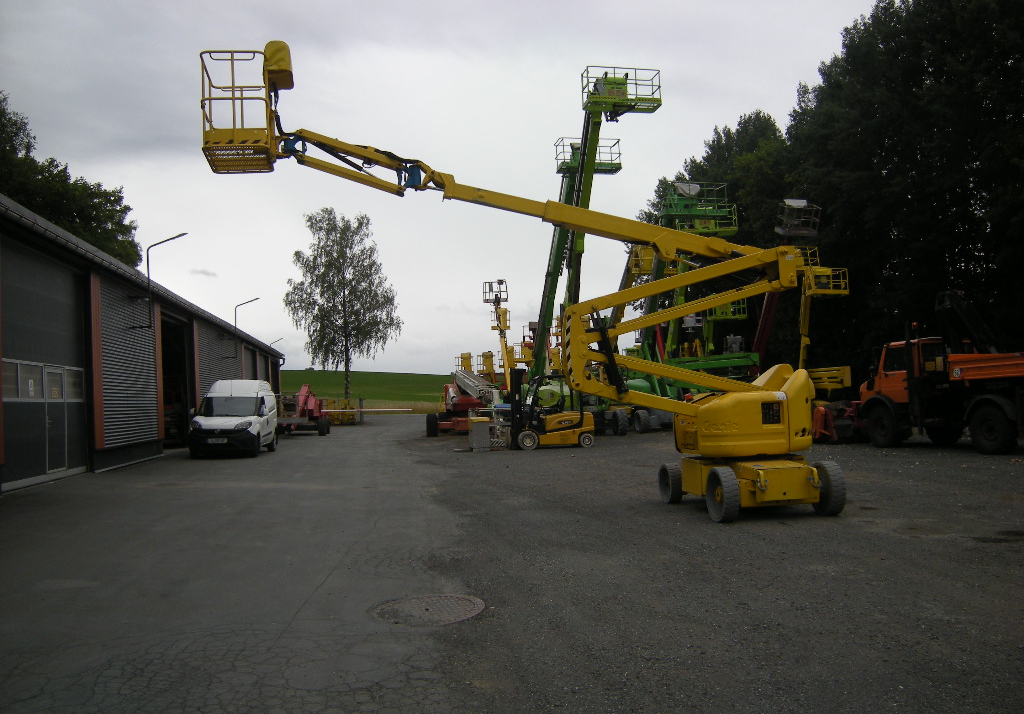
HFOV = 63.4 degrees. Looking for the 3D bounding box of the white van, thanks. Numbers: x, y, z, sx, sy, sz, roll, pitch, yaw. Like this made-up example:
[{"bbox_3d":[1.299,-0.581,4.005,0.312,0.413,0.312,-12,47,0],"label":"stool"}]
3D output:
[{"bbox_3d":[-7.980,1.760,24.100,1.850,2.100,4.600,-1,-3,-9],"label":"white van"}]

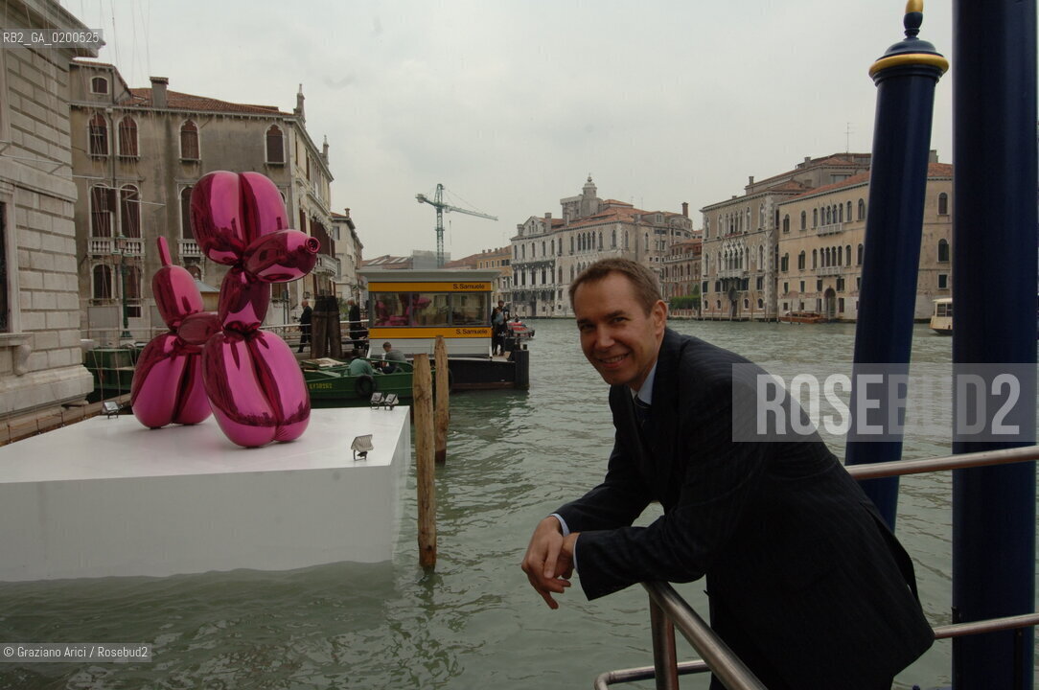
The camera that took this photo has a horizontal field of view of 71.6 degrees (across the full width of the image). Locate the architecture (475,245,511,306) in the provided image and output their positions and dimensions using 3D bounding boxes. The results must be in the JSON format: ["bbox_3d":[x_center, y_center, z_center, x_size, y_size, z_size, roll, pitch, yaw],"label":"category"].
[{"bbox_3d":[-1.769,-15.705,185.436,14.000,17.200,17.000,-3,4,-33],"label":"architecture"}]

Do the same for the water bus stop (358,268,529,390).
[{"bbox_3d":[-2.400,-0.720,26.600,5.200,3.800,9.600,-1,3,-2],"label":"water bus stop"}]

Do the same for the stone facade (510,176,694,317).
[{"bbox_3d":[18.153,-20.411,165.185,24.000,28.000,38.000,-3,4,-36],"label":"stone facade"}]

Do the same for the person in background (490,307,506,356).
[{"bbox_3d":[-0.688,-0.458,24.308,0.500,1.620,0.400,-3,3,-30],"label":"person in background"}]

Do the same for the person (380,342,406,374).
[{"bbox_3d":[-3.375,0.398,19.300,0.750,1.000,0.520,1,3,23],"label":"person"}]

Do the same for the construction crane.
[{"bbox_3d":[-20.400,-33.400,255.000,2.200,44.300,64.000,0,3,22],"label":"construction crane"}]

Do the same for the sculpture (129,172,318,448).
[{"bbox_3d":[-3.470,-0.420,8.560,3.600,3.070,1.140,2,4,40],"label":"sculpture"}]

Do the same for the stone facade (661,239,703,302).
[{"bbox_3d":[34.791,-12.490,138.071,12.000,14.500,18.000,-2,3,-13],"label":"stone facade"}]

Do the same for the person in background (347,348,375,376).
[{"bbox_3d":[-4.135,0.515,18.900,0.550,0.950,0.700,1,3,24],"label":"person in background"}]

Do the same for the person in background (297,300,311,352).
[{"bbox_3d":[-7.018,-0.607,23.400,0.500,1.740,0.500,-1,3,-9],"label":"person in background"}]

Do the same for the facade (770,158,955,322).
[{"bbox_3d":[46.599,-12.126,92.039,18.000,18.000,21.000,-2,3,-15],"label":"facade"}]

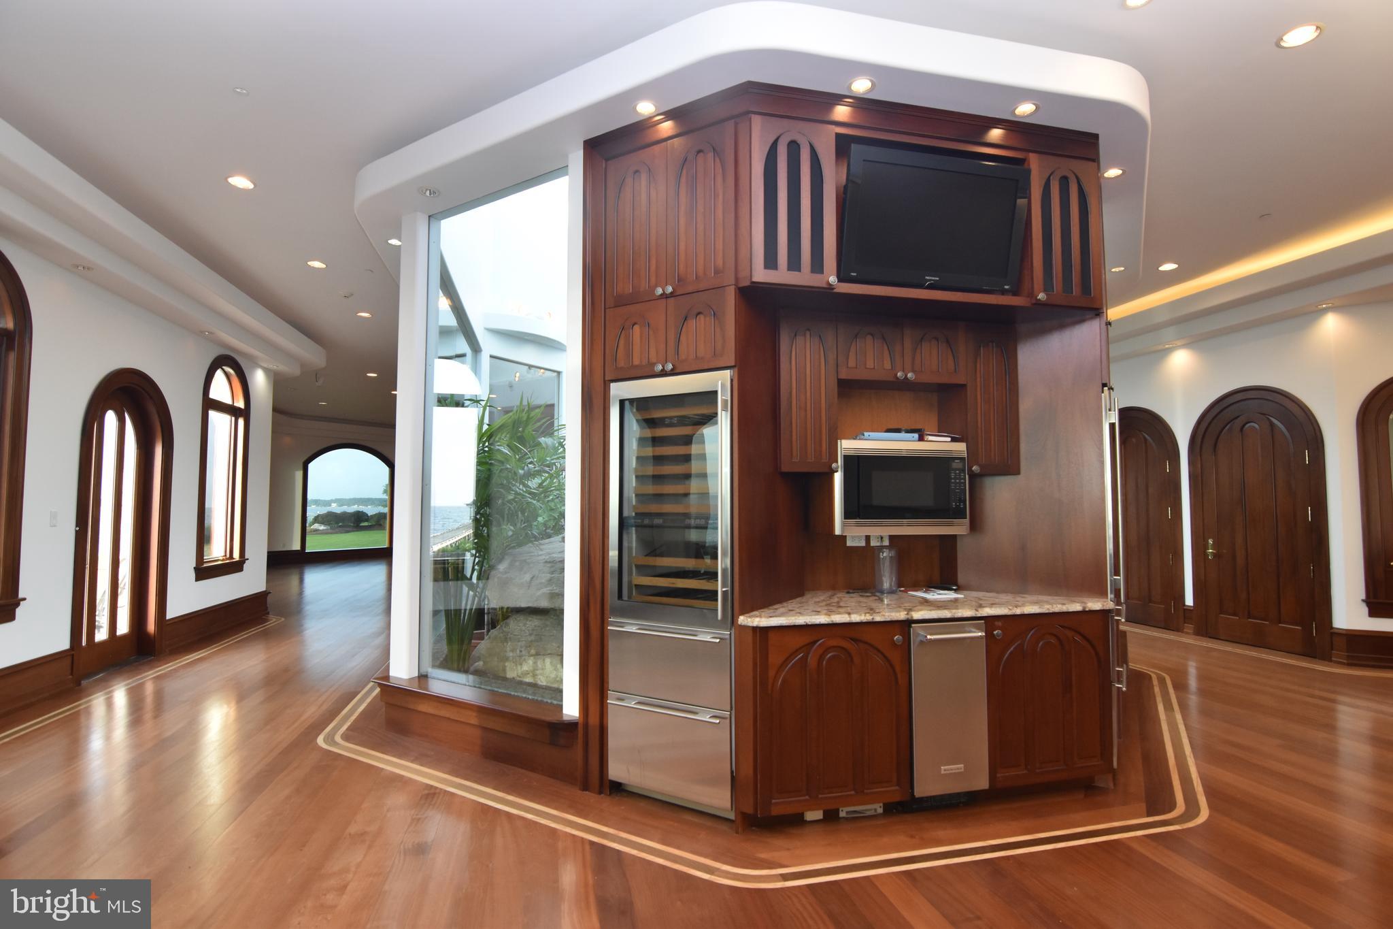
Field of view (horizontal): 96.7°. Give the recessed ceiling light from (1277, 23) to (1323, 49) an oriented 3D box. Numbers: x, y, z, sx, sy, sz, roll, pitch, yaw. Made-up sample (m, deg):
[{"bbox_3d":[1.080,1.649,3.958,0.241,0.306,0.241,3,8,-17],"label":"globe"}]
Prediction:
[{"bbox_3d":[2.700,-1.919,2.776,0.155,0.040,0.155,0,-4,0],"label":"recessed ceiling light"}]

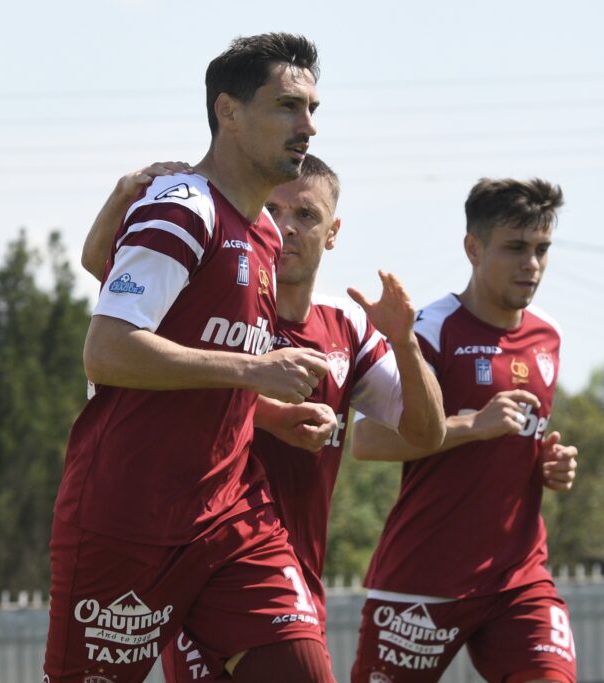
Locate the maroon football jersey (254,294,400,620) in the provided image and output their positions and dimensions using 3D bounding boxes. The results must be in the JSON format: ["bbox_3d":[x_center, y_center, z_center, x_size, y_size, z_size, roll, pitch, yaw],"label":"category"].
[{"bbox_3d":[-0.027,0.217,9.600,0.490,0.630,0.310,-2,-4,-12],"label":"maroon football jersey"}]

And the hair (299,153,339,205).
[{"bbox_3d":[-0.005,-0.292,9.600,0.160,0.125,0.190,-3,-4,10],"label":"hair"}]

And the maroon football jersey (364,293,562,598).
[{"bbox_3d":[0.319,0.210,10.250,0.480,0.620,0.320,0,0,-38],"label":"maroon football jersey"}]

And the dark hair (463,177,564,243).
[{"bbox_3d":[0.425,-0.256,10.250,0.175,0.140,0.210,1,3,-45],"label":"dark hair"}]

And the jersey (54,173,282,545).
[{"bbox_3d":[-0.231,0.030,9.000,0.360,0.650,0.490,3,0,30],"label":"jersey"}]

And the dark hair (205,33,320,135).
[{"bbox_3d":[-0.069,-0.454,9.000,0.210,0.180,0.175,-5,-4,32],"label":"dark hair"}]

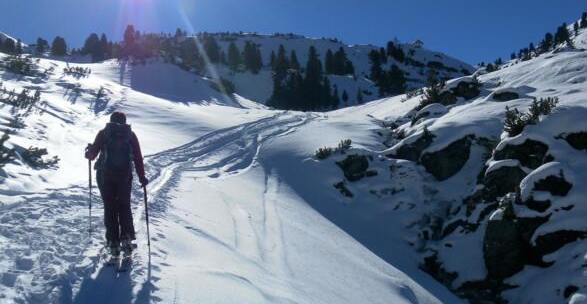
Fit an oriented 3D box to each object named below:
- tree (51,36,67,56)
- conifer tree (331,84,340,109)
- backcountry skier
[{"bbox_3d":[-69.304,-31.113,175.000,4.600,6.100,4.600,0,-5,0],"label":"tree"},{"bbox_3d":[9.555,-12.513,135.000,2.300,5.800,2.300,0,-5,0],"label":"conifer tree"},{"bbox_3d":[-2.118,0.377,7.100,0.760,1.710,0.750,1,-5,-13],"label":"backcountry skier"}]

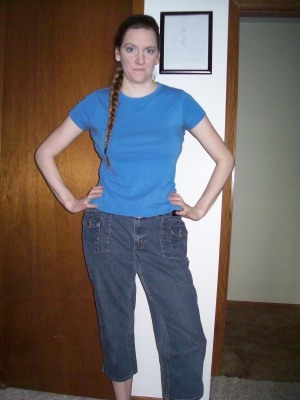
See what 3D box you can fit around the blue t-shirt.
[{"bbox_3d":[-0.047,-0.186,1.519,0.500,0.485,0.250,2,6,2],"label":"blue t-shirt"}]

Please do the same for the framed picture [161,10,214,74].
[{"bbox_3d":[0.159,-0.685,1.816,0.231,0.268,0.020,2,6,5],"label":"framed picture"}]

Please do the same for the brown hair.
[{"bbox_3d":[-0.057,-0.388,1.484,0.185,0.545,0.240,2,6,-4],"label":"brown hair"}]

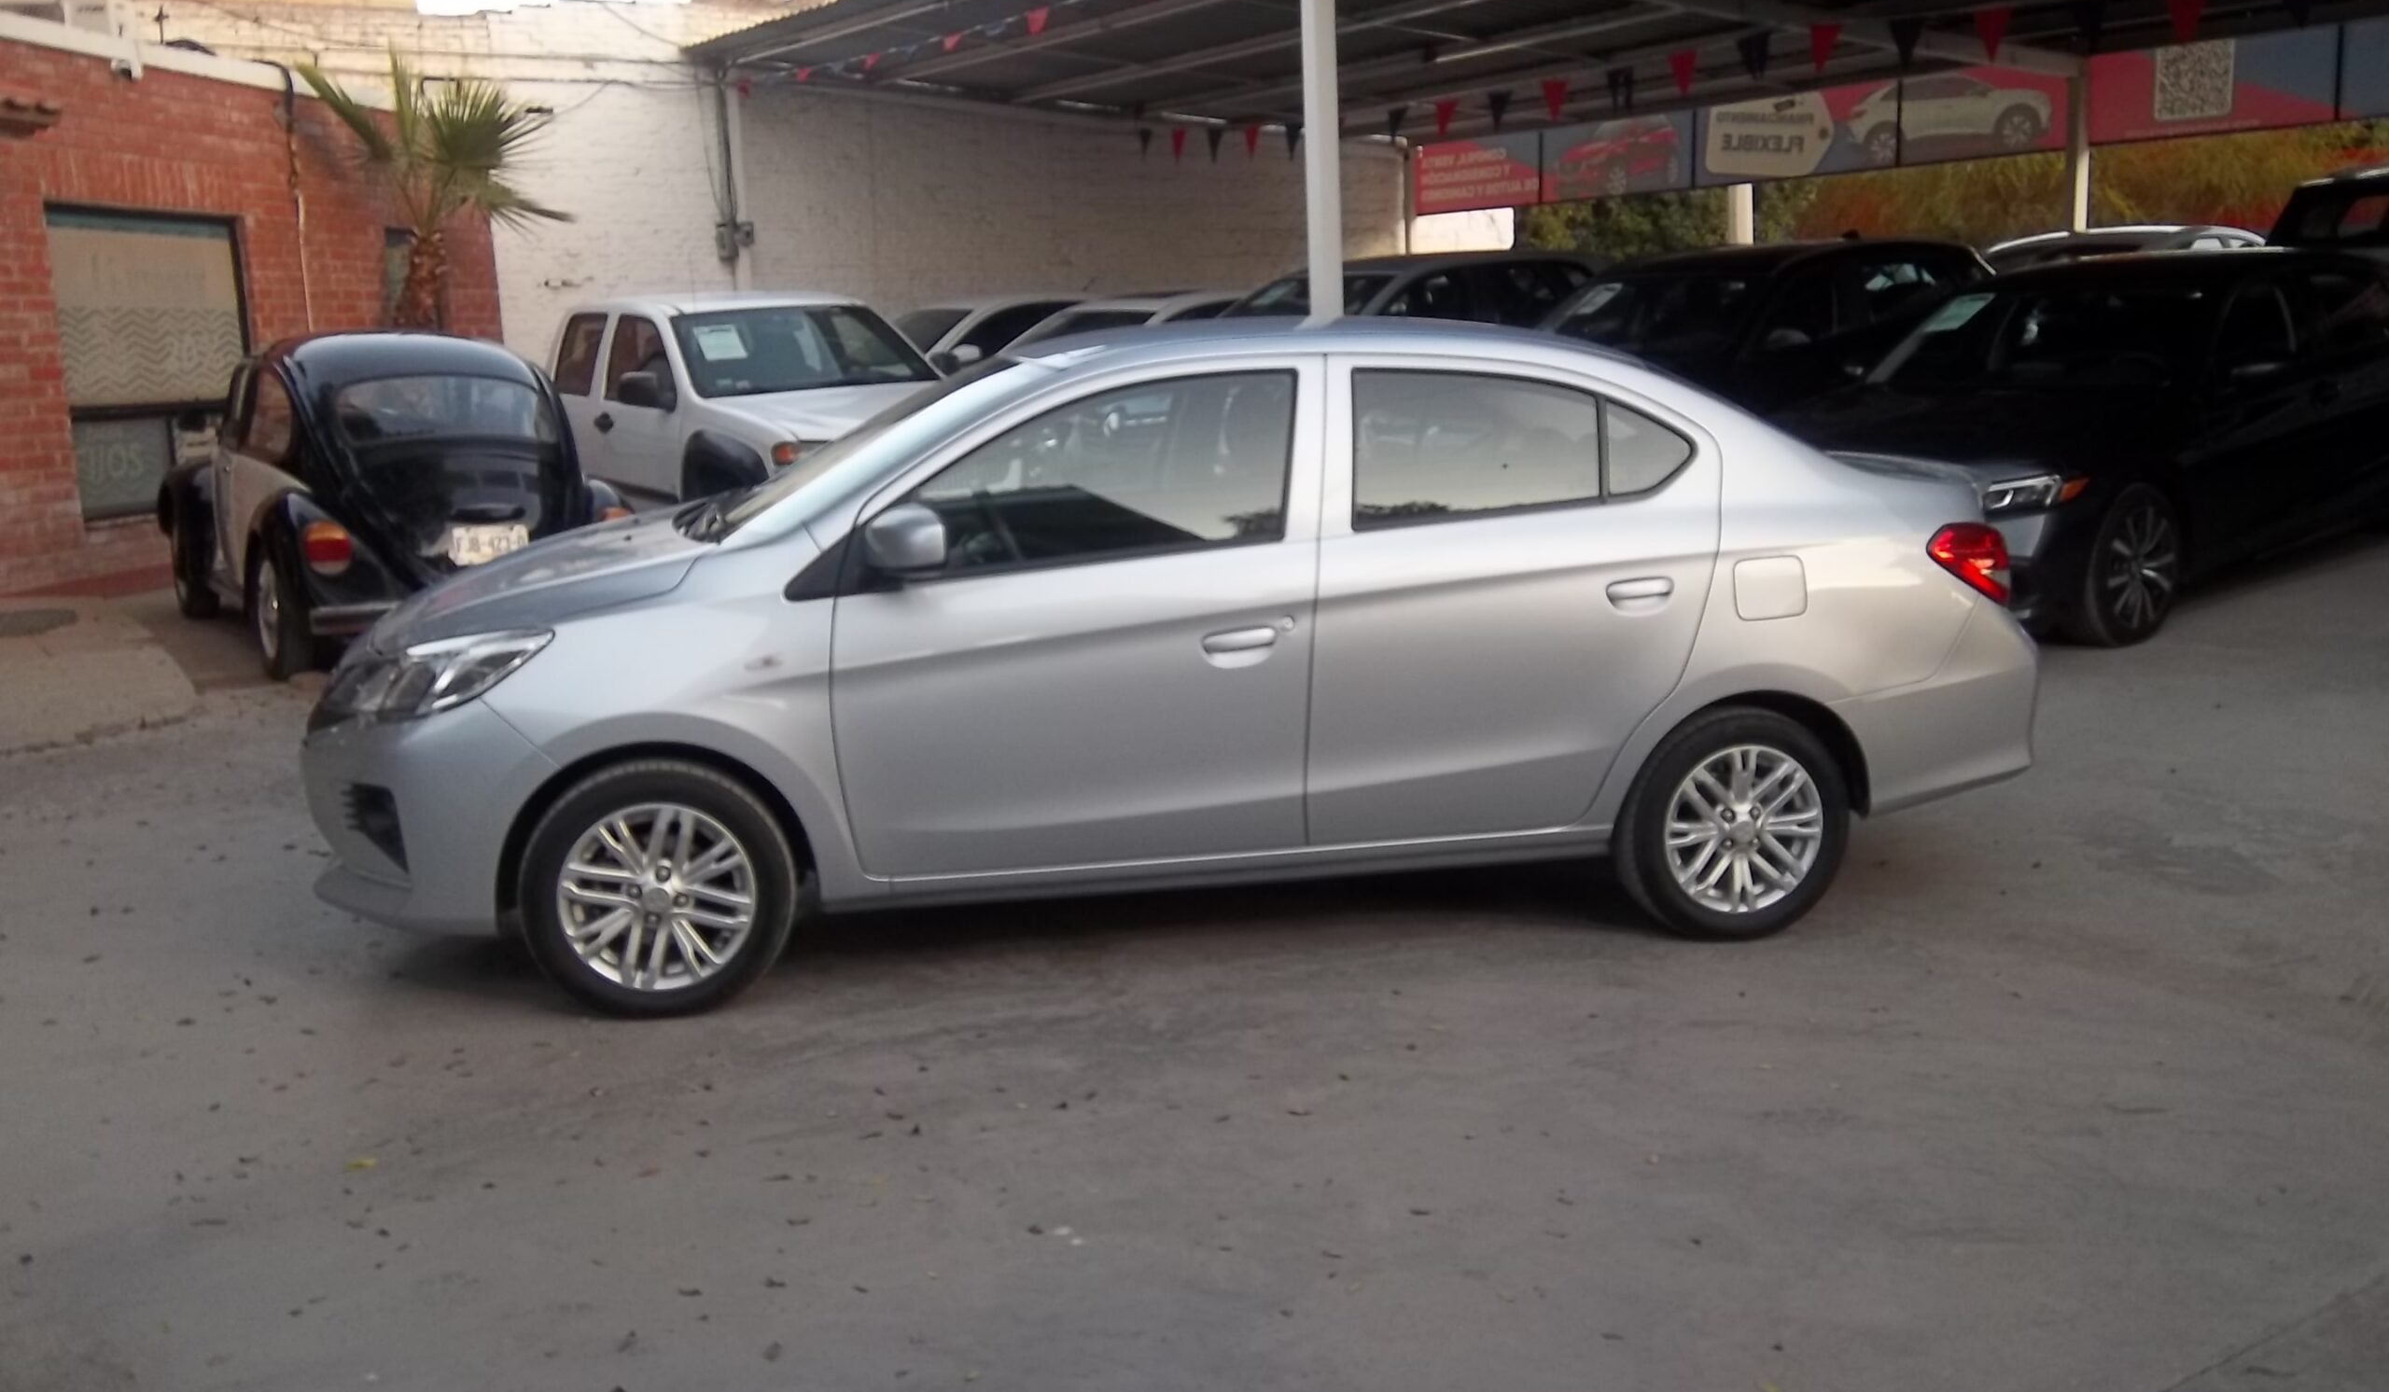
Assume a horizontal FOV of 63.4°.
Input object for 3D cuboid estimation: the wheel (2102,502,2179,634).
[{"bbox_3d":[3.570,-0.499,7.409,0.480,0.480,0.180,-9,13,-33],"label":"wheel"}]

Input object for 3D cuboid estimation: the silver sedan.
[{"bbox_3d":[-0.006,-0.235,5.140,4.305,1.510,1.670,-3,11,-12],"label":"silver sedan"}]

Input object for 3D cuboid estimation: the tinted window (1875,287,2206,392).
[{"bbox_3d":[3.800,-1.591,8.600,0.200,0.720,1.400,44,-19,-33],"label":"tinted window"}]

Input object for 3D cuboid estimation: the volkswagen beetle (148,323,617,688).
[{"bbox_3d":[-4.010,-1.045,9.490,1.550,1.500,4.060,-9,13,-34],"label":"volkswagen beetle"}]

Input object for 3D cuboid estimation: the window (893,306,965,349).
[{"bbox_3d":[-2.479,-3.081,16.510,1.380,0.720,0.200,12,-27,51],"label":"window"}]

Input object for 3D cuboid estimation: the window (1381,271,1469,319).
[{"bbox_3d":[1.621,-2.641,12.854,0.900,0.420,0.100,-10,-4,-37],"label":"window"}]

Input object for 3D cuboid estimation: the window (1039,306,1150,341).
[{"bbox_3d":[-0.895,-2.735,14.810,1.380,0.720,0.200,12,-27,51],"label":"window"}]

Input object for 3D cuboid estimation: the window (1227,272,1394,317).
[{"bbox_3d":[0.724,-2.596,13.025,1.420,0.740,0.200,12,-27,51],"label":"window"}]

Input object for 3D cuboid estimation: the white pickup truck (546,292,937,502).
[{"bbox_3d":[-2.778,-1.582,11.884,1.740,1.680,5.200,-9,13,-34],"label":"white pickup truck"}]

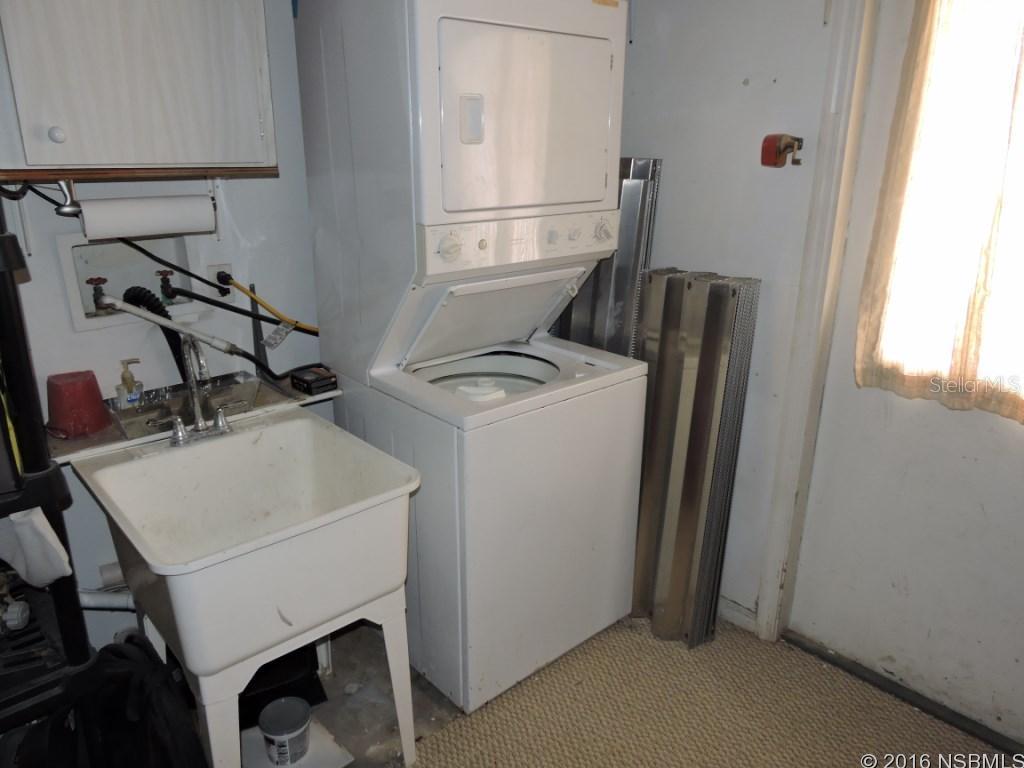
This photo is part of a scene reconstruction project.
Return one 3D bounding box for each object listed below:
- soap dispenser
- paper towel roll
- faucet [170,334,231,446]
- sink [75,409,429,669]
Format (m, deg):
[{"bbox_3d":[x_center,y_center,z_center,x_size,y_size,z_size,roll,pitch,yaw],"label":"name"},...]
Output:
[{"bbox_3d":[-1.015,-0.004,1.874,0.062,0.136,0.042,-10,21,-28],"label":"soap dispenser"},{"bbox_3d":[-0.841,-0.385,1.645,0.280,0.090,0.090,-15,24,-39],"label":"paper towel roll"},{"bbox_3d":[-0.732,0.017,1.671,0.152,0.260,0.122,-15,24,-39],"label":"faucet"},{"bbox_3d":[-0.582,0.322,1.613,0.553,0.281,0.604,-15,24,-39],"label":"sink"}]

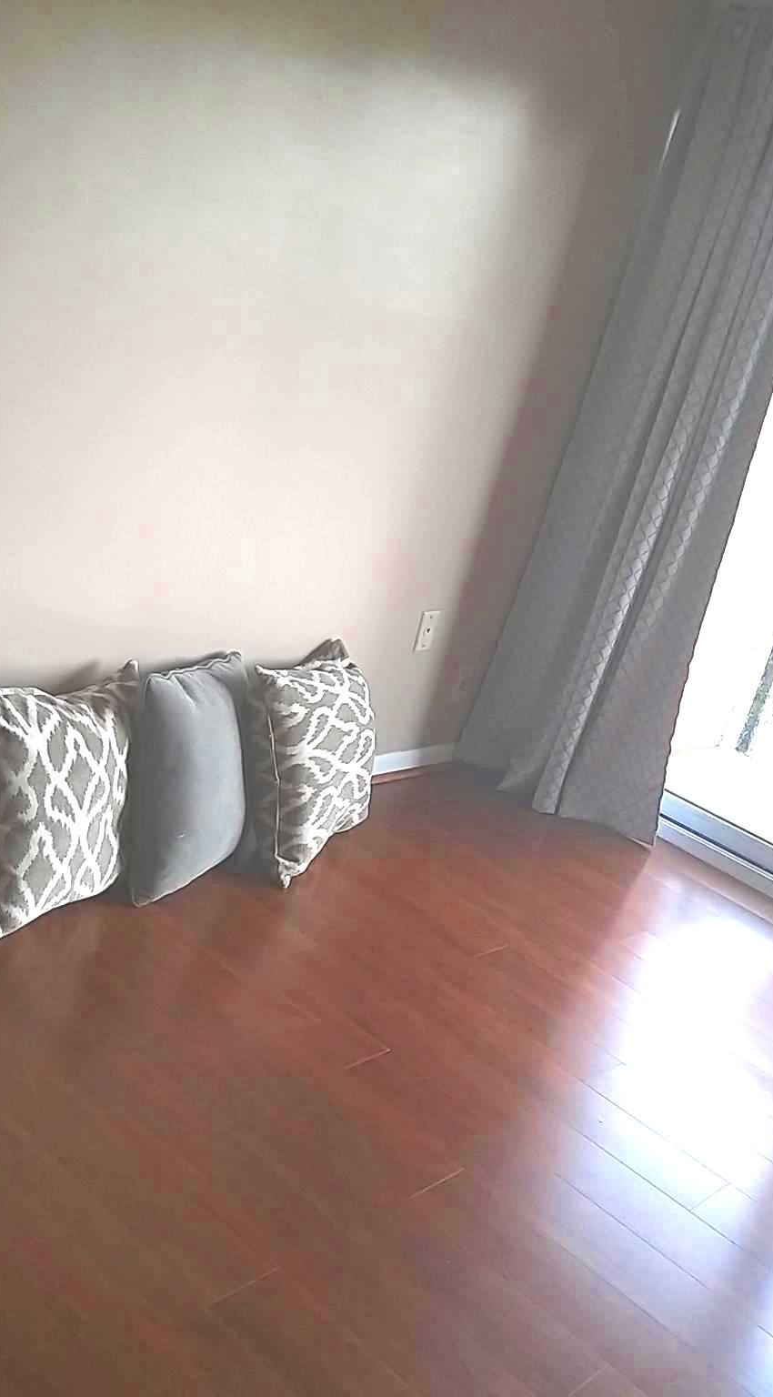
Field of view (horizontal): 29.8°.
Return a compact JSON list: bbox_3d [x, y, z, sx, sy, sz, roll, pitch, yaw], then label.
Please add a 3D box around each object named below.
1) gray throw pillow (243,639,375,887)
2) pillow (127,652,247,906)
[{"bbox_3d":[-0.166,0.134,3.483,0.200,0.475,0.455,-3,11,23],"label":"gray throw pillow"},{"bbox_3d":[-0.418,0.163,3.214,0.170,0.470,0.450,7,15,20],"label":"pillow"}]

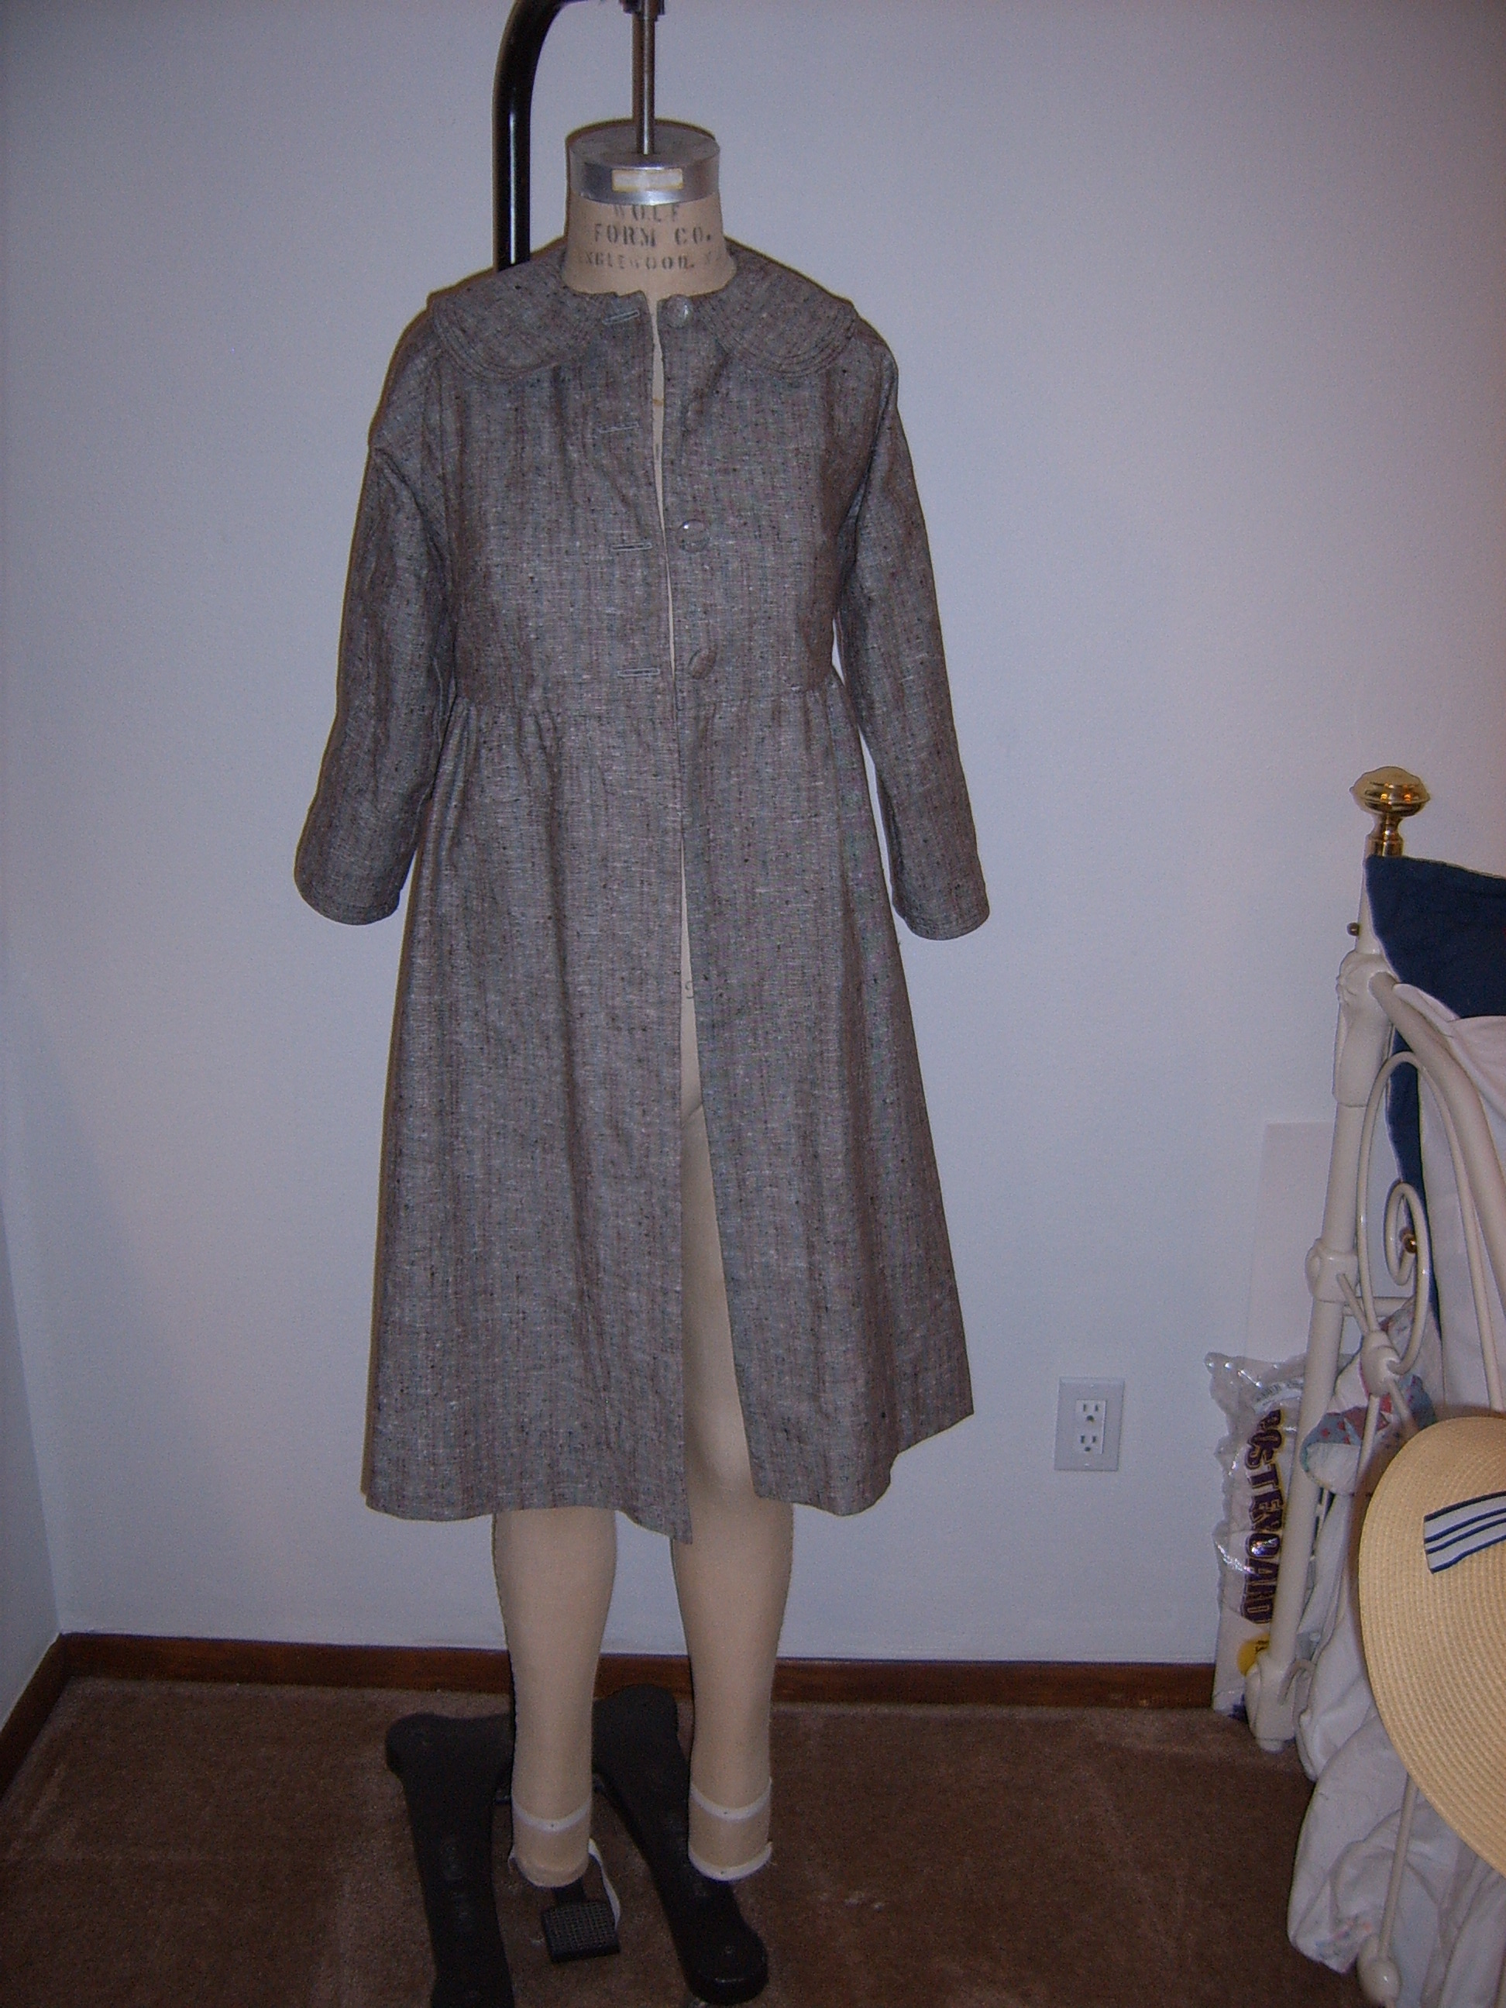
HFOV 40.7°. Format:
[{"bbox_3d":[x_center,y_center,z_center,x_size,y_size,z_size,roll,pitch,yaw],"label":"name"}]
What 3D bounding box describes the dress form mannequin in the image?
[{"bbox_3d":[-0.083,0.082,1.632,0.345,1.470,0.250,-1,18,-4],"label":"dress form mannequin"}]

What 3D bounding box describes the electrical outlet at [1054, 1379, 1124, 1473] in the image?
[{"bbox_3d":[0.365,0.457,2.200,0.070,0.114,0.008,1,18,3],"label":"electrical outlet"}]

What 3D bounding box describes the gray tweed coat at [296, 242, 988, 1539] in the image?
[{"bbox_3d":[-0.086,-0.075,1.575,0.530,0.980,0.310,-1,18,-4],"label":"gray tweed coat"}]

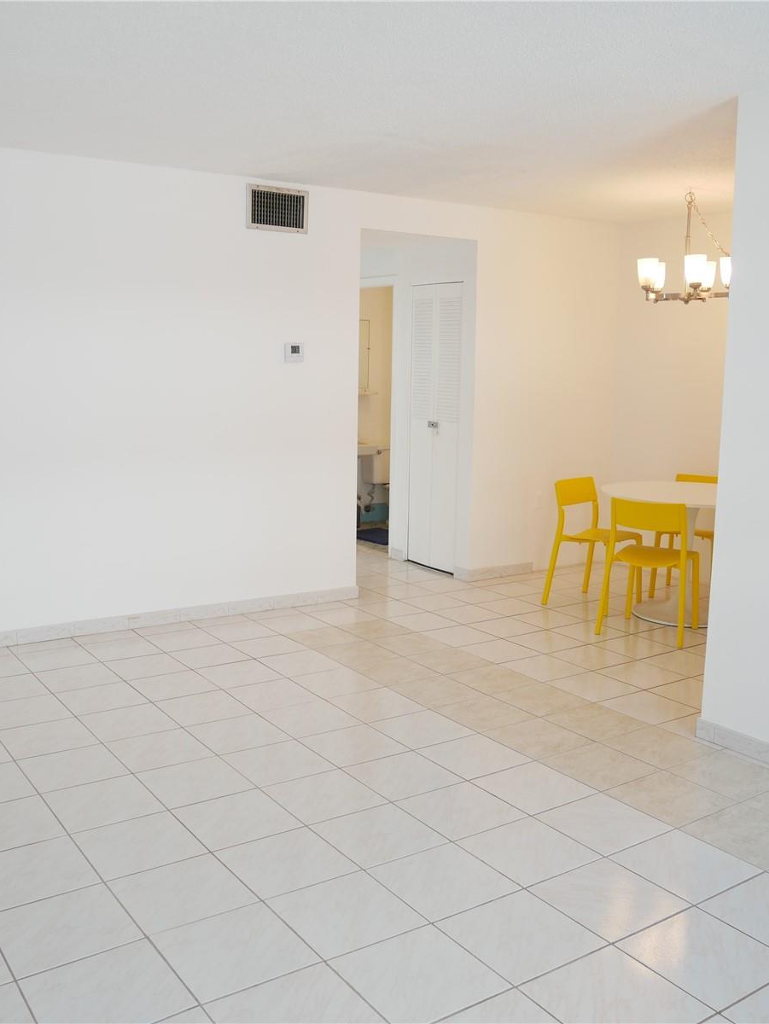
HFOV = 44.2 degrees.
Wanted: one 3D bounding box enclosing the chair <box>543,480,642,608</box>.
[{"bbox_3d":[1.298,0.197,5.780,0.455,0.760,0.490,9,11,42],"label":"chair"}]

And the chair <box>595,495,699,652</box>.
[{"bbox_3d":[1.468,0.290,5.143,0.485,0.760,0.465,6,9,31],"label":"chair"}]

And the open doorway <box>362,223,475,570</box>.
[{"bbox_3d":[0.168,-0.603,6.005,0.875,2.235,0.140,-4,10,-34],"label":"open doorway"}]

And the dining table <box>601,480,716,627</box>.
[{"bbox_3d":[1.785,0.246,5.553,1.050,0.742,1.050,-4,10,-34],"label":"dining table"}]

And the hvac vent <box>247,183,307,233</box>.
[{"bbox_3d":[-0.586,-1.669,5.215,0.383,0.232,0.030,-4,10,-34],"label":"hvac vent"}]

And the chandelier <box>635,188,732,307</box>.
[{"bbox_3d":[1.695,-1.478,5.304,0.600,0.622,0.600,-4,10,-34],"label":"chandelier"}]

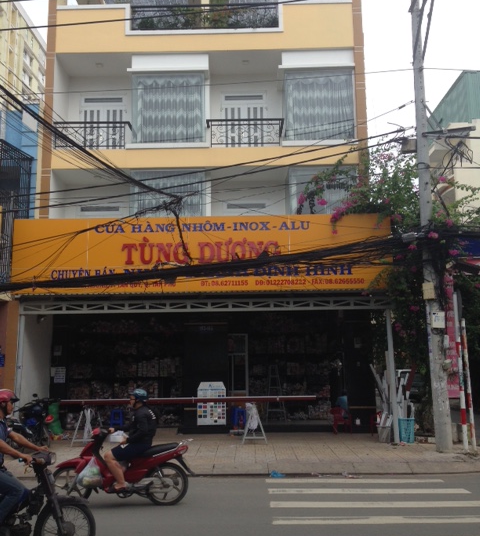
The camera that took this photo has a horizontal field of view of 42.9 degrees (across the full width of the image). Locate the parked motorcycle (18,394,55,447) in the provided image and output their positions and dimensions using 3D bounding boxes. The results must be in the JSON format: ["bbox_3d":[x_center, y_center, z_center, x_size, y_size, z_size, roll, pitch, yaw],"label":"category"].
[{"bbox_3d":[-4.293,3.259,12.622,0.680,1.050,1.800,-3,-11,10],"label":"parked motorcycle"}]

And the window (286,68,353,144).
[{"bbox_3d":[2.203,-4.472,16.942,1.919,2.165,0.300,-1,-11,1],"label":"window"}]

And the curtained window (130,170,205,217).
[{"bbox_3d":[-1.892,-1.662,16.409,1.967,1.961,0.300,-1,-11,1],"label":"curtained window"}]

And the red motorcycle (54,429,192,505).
[{"bbox_3d":[-1.531,2.623,8.020,1.867,0.995,0.660,0,-11,-3],"label":"red motorcycle"}]

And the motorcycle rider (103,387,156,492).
[{"bbox_3d":[-1.436,2.262,8.000,0.682,1.318,0.480,0,-11,-3],"label":"motorcycle rider"}]

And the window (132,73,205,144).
[{"bbox_3d":[-1.954,-4.395,16.938,2.003,2.119,0.300,-1,-11,1],"label":"window"}]

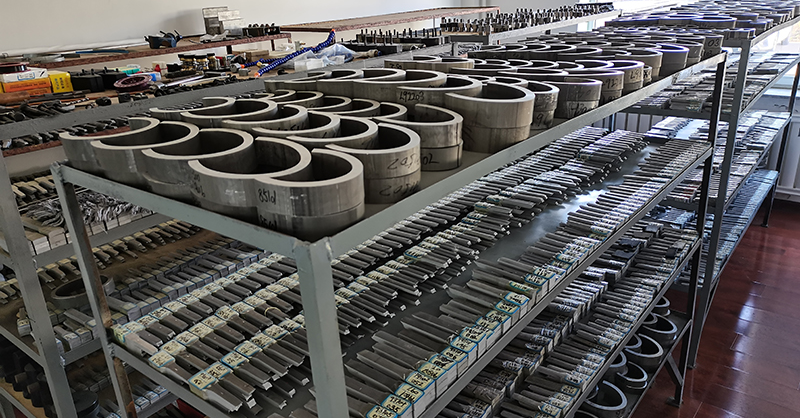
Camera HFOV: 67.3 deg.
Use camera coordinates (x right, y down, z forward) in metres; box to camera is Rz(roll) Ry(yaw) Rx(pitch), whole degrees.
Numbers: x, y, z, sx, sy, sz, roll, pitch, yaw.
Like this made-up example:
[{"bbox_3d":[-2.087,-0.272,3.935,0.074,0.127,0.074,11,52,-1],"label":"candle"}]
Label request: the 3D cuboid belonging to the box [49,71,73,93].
[{"bbox_3d":[-1.037,-0.380,1.808,0.052,0.055,0.093,-20,26,-39],"label":"box"}]

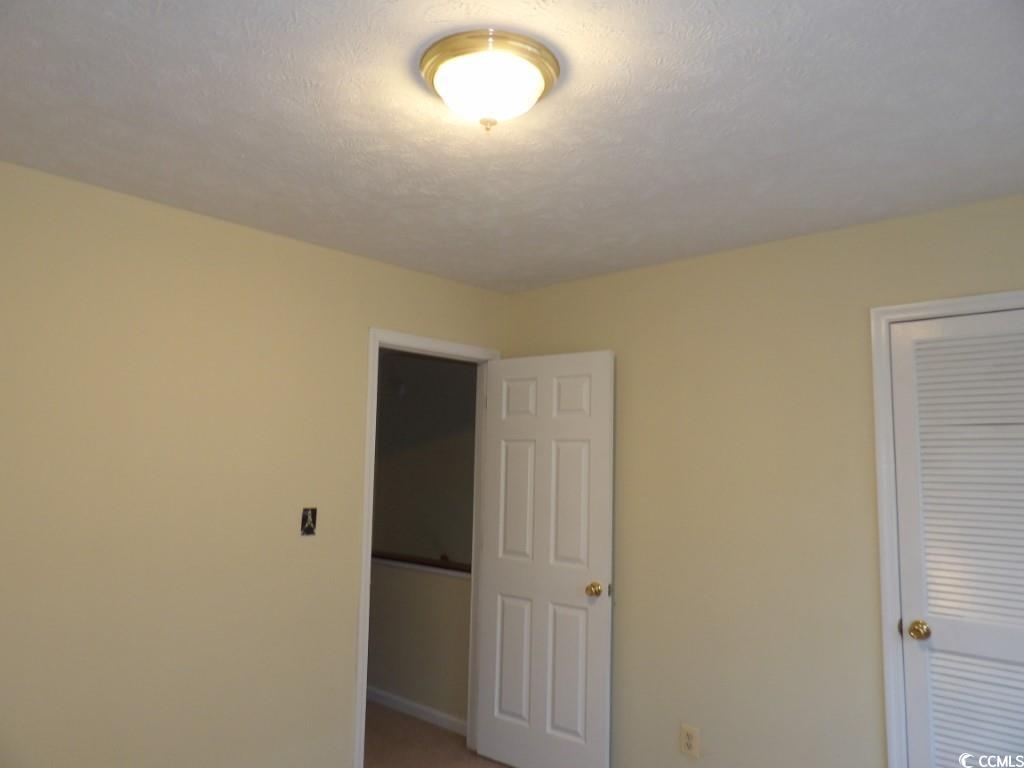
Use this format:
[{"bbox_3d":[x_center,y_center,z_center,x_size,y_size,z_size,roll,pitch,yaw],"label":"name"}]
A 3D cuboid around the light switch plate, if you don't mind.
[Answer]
[{"bbox_3d":[-0.858,0.588,3.017,0.010,0.115,0.070,-5,-8,43],"label":"light switch plate"}]

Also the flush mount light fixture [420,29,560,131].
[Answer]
[{"bbox_3d":[-0.053,-0.685,1.700,0.335,0.155,0.335,1,-6,0],"label":"flush mount light fixture"}]

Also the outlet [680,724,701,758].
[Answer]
[{"bbox_3d":[0.766,1.535,3.051,0.080,0.122,0.010,-5,-8,43],"label":"outlet"}]

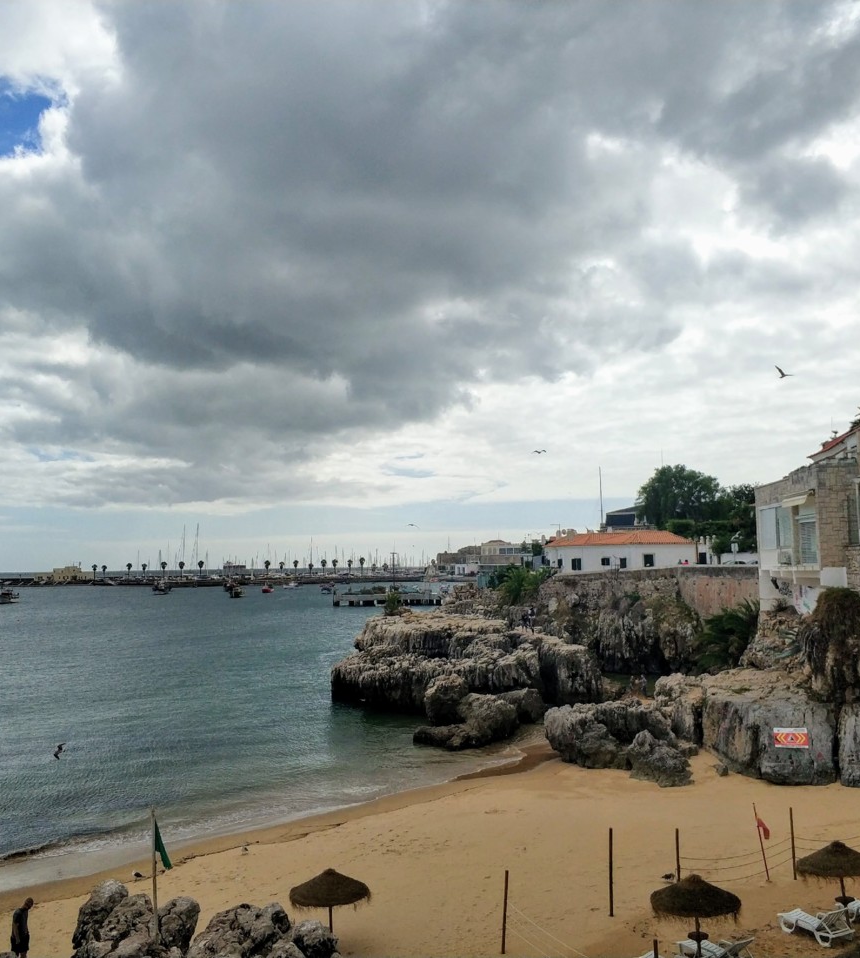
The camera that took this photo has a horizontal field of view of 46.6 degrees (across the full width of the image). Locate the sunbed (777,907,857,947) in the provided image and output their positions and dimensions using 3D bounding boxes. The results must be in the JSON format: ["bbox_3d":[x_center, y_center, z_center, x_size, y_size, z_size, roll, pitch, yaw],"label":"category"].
[{"bbox_3d":[8.623,9.825,22.314,0.690,0.780,1.790,2,-8,-23],"label":"sunbed"}]

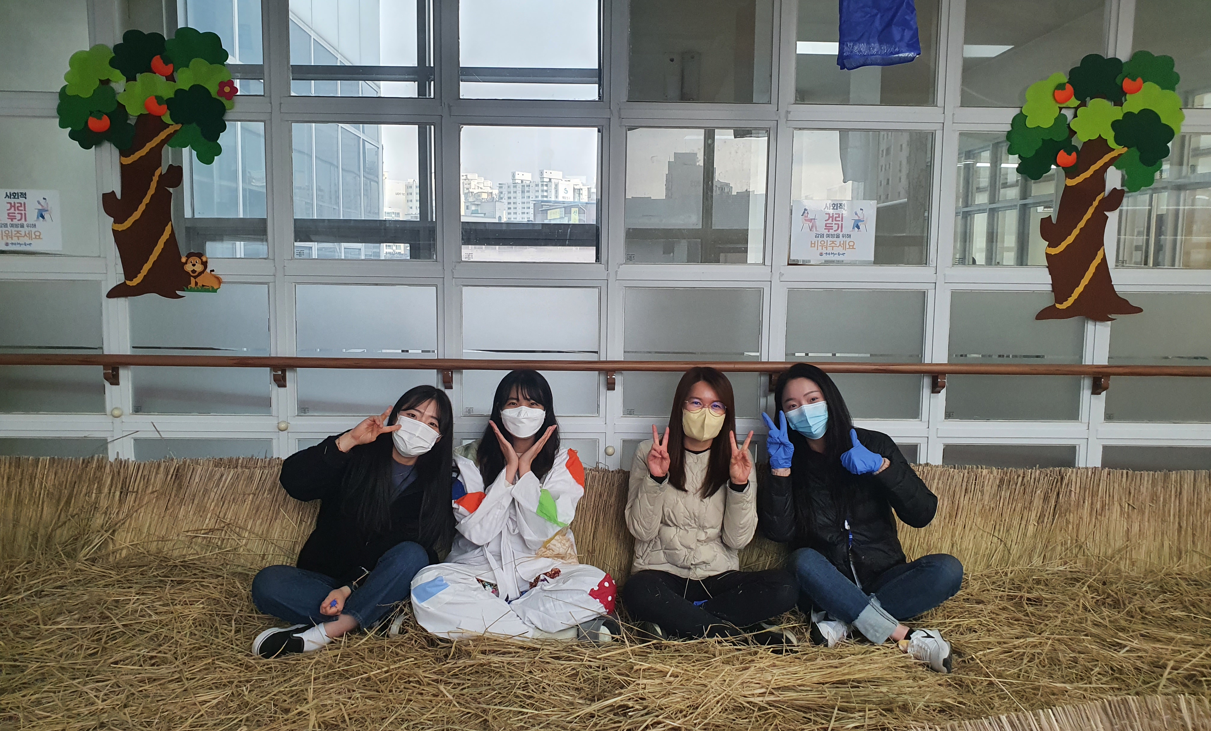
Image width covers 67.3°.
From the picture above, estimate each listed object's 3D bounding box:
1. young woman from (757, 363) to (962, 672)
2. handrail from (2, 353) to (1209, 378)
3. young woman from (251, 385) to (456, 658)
[{"bbox_3d":[0.747,0.402,2.704,0.605,0.819,0.600,1,6,5],"label":"young woman"},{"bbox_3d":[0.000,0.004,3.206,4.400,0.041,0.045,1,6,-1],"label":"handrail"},{"bbox_3d":[-0.740,0.419,2.731,0.601,0.725,0.580,0,6,-7],"label":"young woman"}]

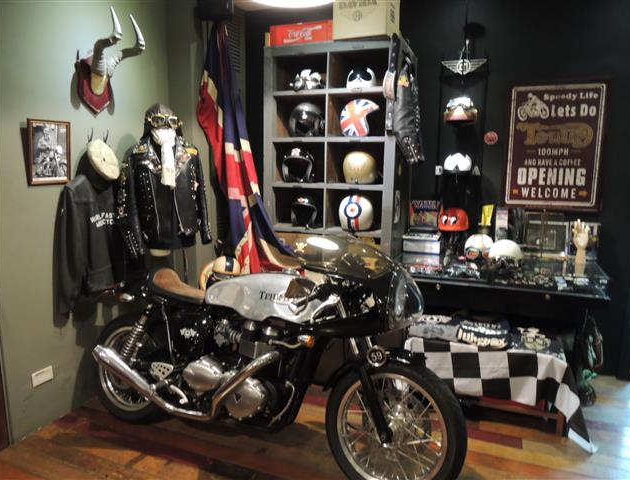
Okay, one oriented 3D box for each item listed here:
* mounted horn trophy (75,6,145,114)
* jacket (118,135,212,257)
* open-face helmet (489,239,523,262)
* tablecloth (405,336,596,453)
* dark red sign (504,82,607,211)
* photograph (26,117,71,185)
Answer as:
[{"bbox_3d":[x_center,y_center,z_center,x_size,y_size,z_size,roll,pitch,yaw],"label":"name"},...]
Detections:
[{"bbox_3d":[-1.183,-1.038,2.627,0.310,0.580,0.290,4,9,17],"label":"mounted horn trophy"},{"bbox_3d":[-0.929,-0.287,2.740,0.560,0.720,0.320,-2,9,-22],"label":"jacket"},{"bbox_3d":[1.361,0.083,3.148,0.221,0.161,0.251,5,11,22],"label":"open-face helmet"},{"bbox_3d":[1.063,0.827,2.691,1.020,0.480,0.460,4,9,17],"label":"tablecloth"},{"bbox_3d":[1.656,-0.649,3.075,0.610,0.864,0.035,5,6,22],"label":"dark red sign"},{"bbox_3d":[-1.430,-0.470,2.401,0.025,0.344,0.267,12,15,16],"label":"photograph"}]

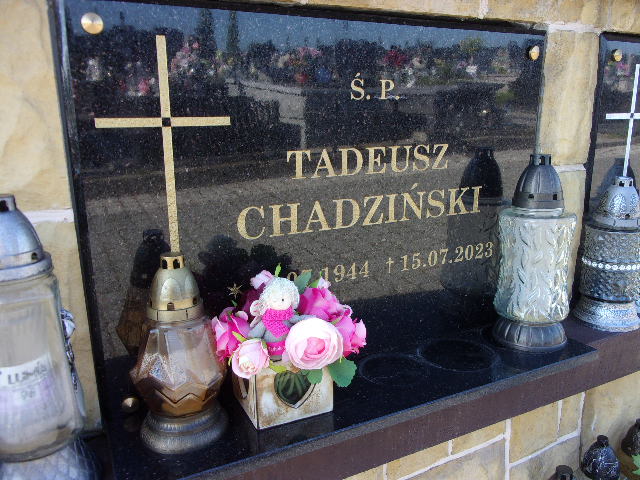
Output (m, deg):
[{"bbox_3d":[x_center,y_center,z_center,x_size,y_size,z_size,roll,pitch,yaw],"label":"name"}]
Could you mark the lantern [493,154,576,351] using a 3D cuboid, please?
[{"bbox_3d":[0.379,0.016,0.908,0.128,0.325,0.128,-7,14,-26],"label":"lantern"}]

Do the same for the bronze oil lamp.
[{"bbox_3d":[-0.177,0.133,0.648,0.118,0.230,0.118,-7,14,-26],"label":"bronze oil lamp"}]

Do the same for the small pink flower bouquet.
[{"bbox_3d":[-0.044,0.114,0.702,0.186,0.142,0.152,-7,14,-26],"label":"small pink flower bouquet"}]

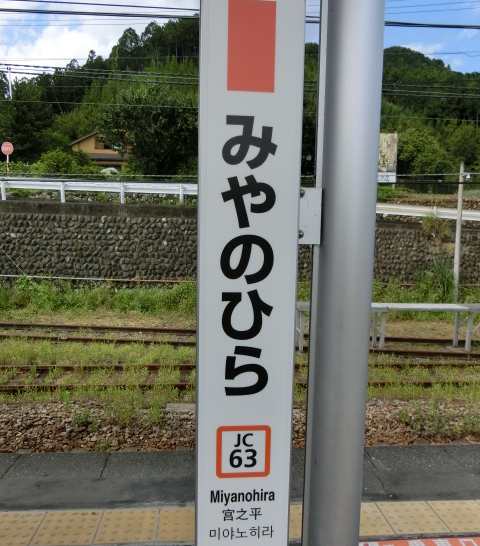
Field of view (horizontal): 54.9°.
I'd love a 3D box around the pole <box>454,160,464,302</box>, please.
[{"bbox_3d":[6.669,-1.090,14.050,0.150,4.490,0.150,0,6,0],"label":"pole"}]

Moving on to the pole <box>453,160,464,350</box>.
[{"bbox_3d":[6.260,-0.498,13.208,0.145,5.260,0.145,-1,6,0],"label":"pole"}]

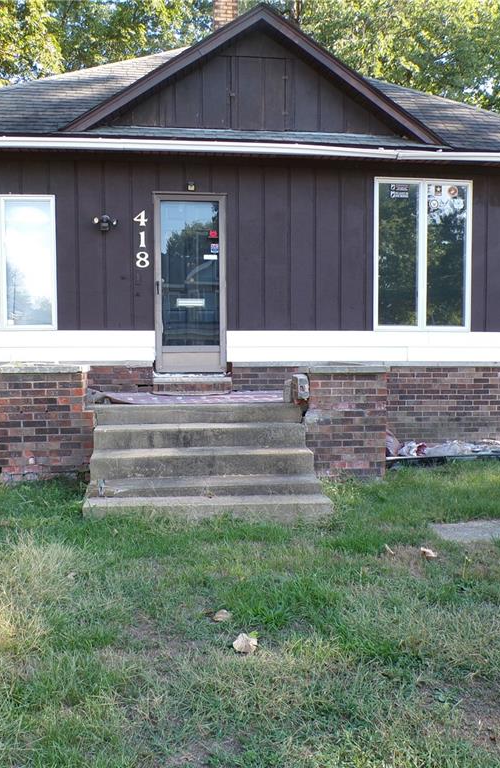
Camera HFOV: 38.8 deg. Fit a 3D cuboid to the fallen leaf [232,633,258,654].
[{"bbox_3d":[-0.020,1.137,3.111,0.110,0.050,0.100,0,3,-7],"label":"fallen leaf"}]

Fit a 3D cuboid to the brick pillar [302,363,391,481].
[{"bbox_3d":[0.858,0.341,6.800,0.795,1.040,0.550,0,3,-7],"label":"brick pillar"}]

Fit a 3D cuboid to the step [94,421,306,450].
[{"bbox_3d":[-0.434,0.450,6.263,1.815,0.175,0.360,0,3,-7],"label":"step"}]

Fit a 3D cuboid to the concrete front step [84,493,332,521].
[{"bbox_3d":[-0.299,0.888,5.211,1.769,0.110,0.360,0,3,-7],"label":"concrete front step"}]

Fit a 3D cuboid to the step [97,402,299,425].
[{"bbox_3d":[-0.483,0.260,6.581,1.897,0.175,0.380,0,3,-7],"label":"step"}]

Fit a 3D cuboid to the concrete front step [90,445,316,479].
[{"bbox_3d":[-0.385,0.635,5.905,1.791,0.170,0.400,0,3,-7],"label":"concrete front step"}]

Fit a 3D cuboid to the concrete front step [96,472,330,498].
[{"bbox_3d":[-0.345,0.781,5.523,1.767,0.085,0.420,0,3,-7],"label":"concrete front step"}]

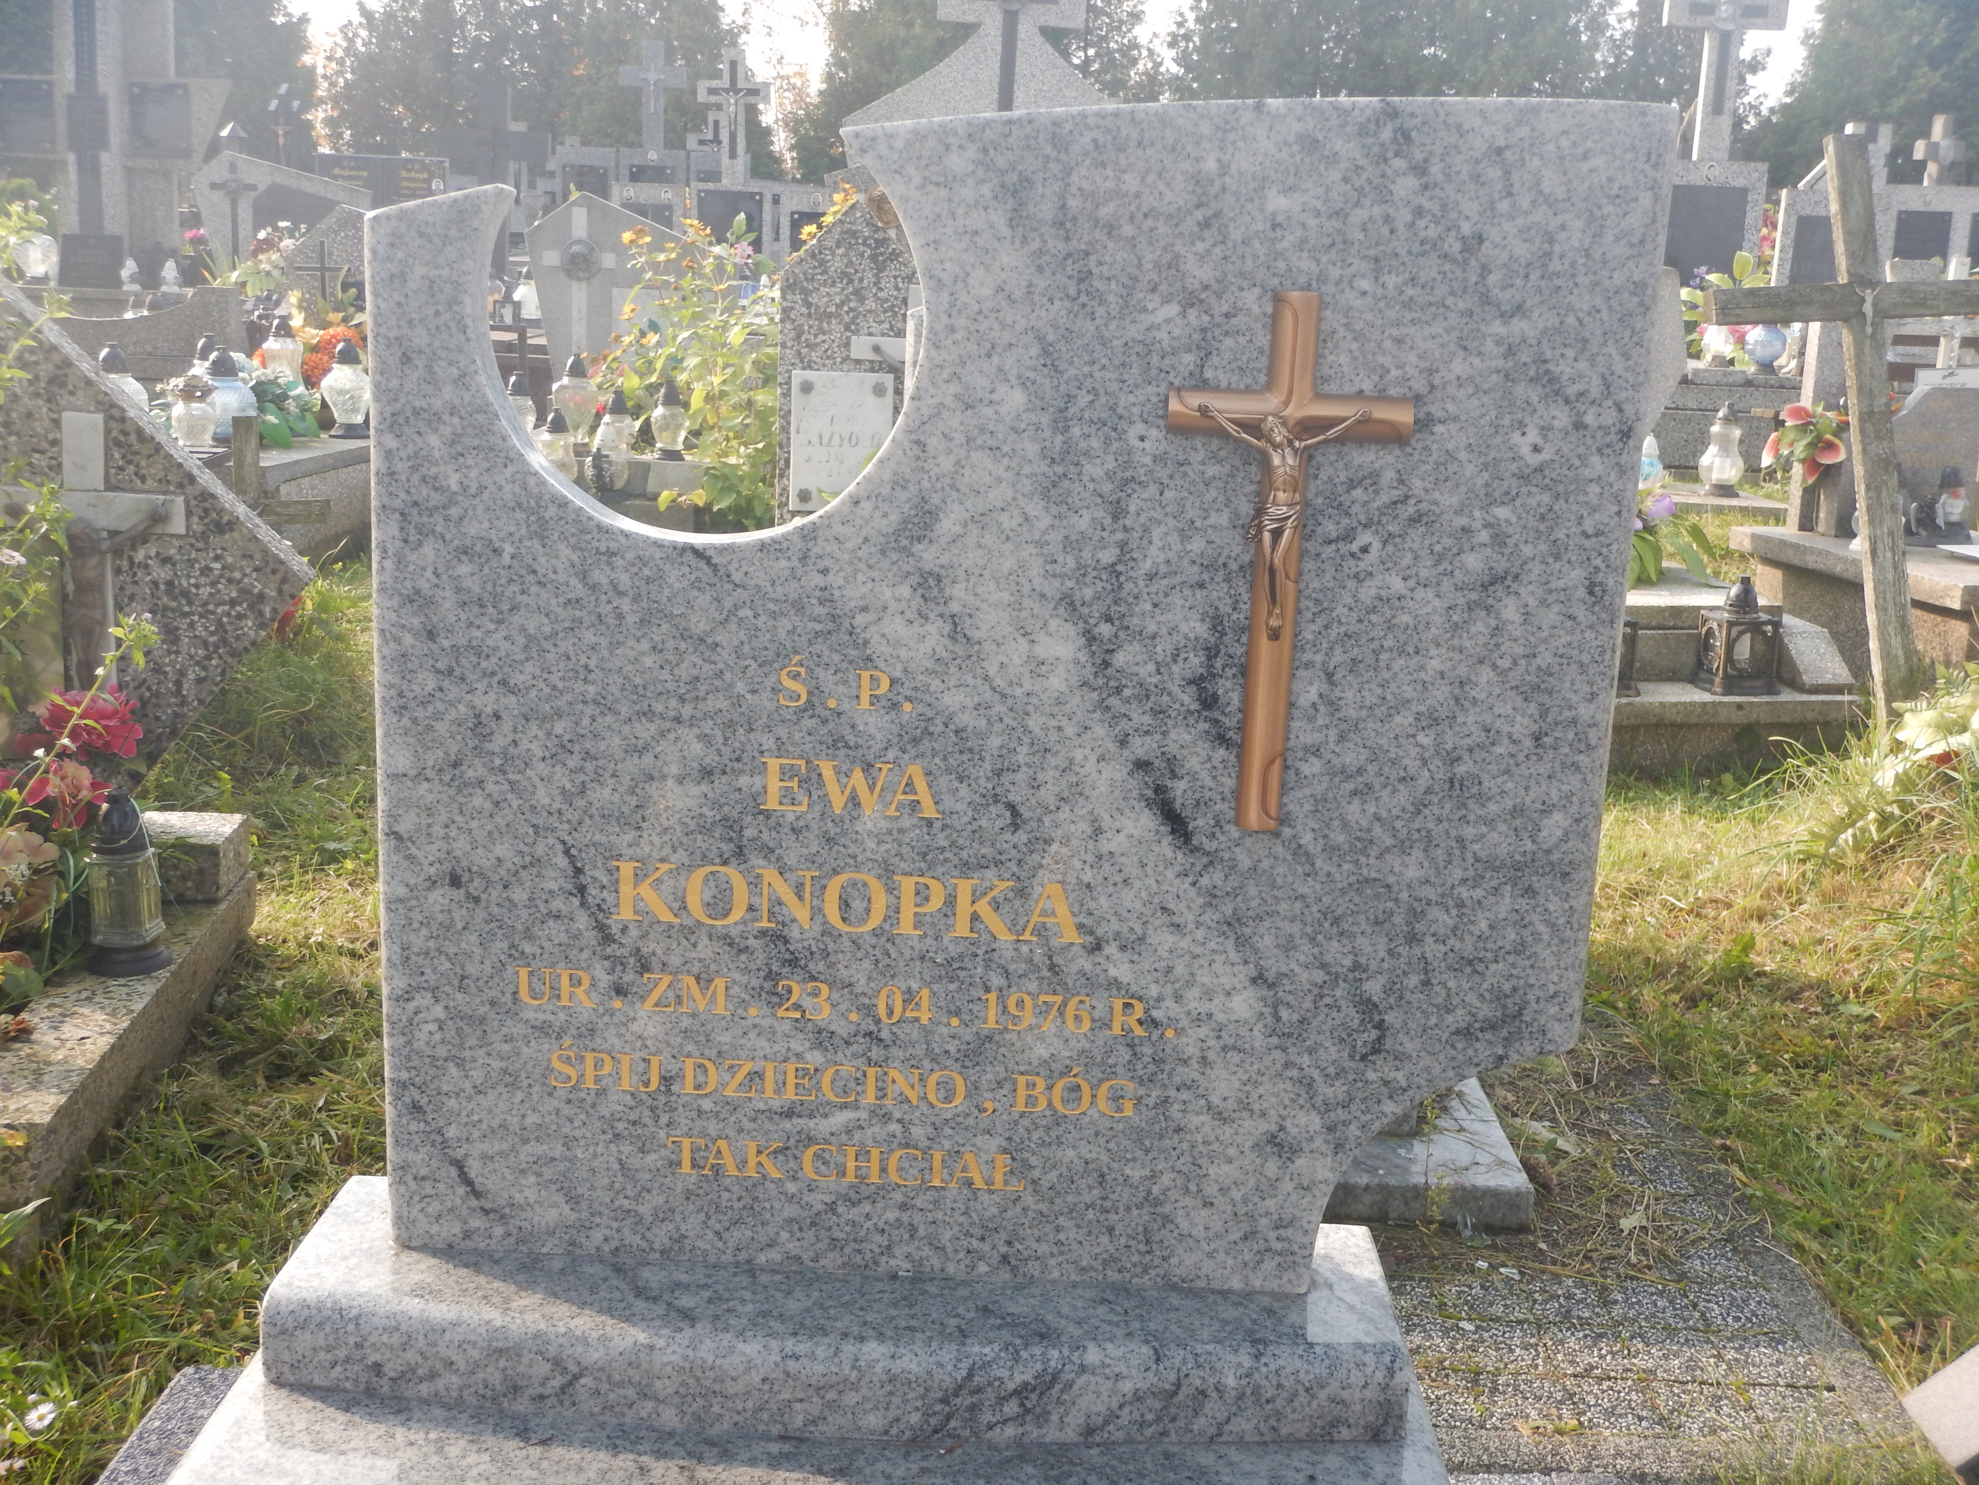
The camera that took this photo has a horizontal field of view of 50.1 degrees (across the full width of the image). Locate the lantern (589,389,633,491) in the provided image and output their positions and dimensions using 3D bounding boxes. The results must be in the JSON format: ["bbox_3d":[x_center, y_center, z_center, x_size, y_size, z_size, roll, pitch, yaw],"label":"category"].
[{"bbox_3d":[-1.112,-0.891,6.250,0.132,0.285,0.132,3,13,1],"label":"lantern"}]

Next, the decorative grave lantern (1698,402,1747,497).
[{"bbox_3d":[2.772,-1.108,8.000,0.165,0.335,0.165,3,13,1],"label":"decorative grave lantern"}]

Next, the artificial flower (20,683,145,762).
[{"bbox_3d":[-1.290,-0.027,3.000,0.160,0.105,0.130,3,13,1],"label":"artificial flower"}]

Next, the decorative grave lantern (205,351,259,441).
[{"bbox_3d":[-2.417,-1.107,6.700,0.208,0.293,0.208,-2,13,-19],"label":"decorative grave lantern"}]

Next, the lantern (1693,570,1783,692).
[{"bbox_3d":[1.696,-0.251,4.800,0.140,0.257,0.140,2,13,-3],"label":"lantern"}]

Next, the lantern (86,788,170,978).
[{"bbox_3d":[-1.078,0.172,2.650,0.105,0.234,0.105,-3,13,-22],"label":"lantern"}]

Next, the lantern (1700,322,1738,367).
[{"bbox_3d":[3.446,-1.923,10.000,0.163,0.307,0.163,6,13,18],"label":"lantern"}]

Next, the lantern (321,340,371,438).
[{"bbox_3d":[-1.896,-1.044,6.250,0.150,0.288,0.150,3,13,1],"label":"lantern"}]

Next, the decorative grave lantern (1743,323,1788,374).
[{"bbox_3d":[3.665,-1.917,10.000,0.204,0.361,0.204,7,13,19],"label":"decorative grave lantern"}]

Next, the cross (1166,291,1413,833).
[{"bbox_3d":[0.213,-0.128,1.560,0.178,0.400,0.040,3,12,1],"label":"cross"}]

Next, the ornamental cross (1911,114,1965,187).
[{"bbox_3d":[5.839,-3.639,13.000,0.255,0.455,0.150,3,12,1],"label":"ornamental cross"}]

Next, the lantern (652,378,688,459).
[{"bbox_3d":[-1.056,-1.068,7.000,0.124,0.260,0.124,0,13,-9],"label":"lantern"}]

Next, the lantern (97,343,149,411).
[{"bbox_3d":[-2.806,-1.135,6.800,0.211,0.300,0.211,-3,13,-22],"label":"lantern"}]

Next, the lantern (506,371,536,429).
[{"bbox_3d":[-1.466,-1.030,6.600,0.113,0.245,0.113,3,13,1],"label":"lantern"}]

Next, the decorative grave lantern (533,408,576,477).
[{"bbox_3d":[-1.267,-0.854,6.200,0.120,0.255,0.120,3,13,1],"label":"decorative grave lantern"}]

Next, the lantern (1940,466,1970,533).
[{"bbox_3d":[3.192,-0.803,7.000,0.100,0.219,0.100,8,14,24],"label":"lantern"}]

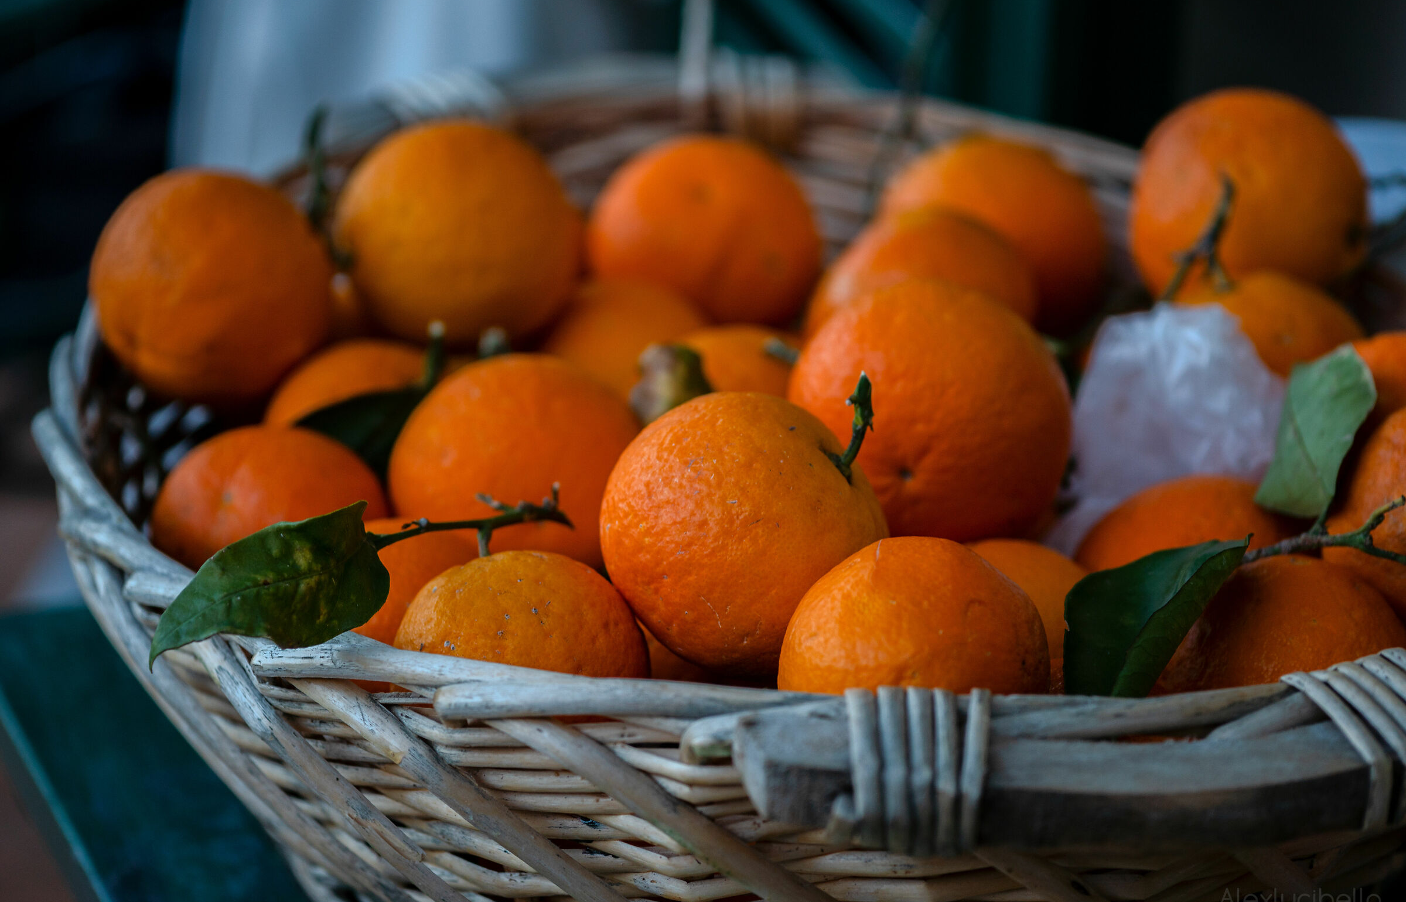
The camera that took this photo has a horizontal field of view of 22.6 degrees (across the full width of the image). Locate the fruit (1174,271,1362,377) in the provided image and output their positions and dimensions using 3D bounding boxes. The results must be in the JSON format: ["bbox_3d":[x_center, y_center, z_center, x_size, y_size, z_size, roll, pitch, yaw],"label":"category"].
[{"bbox_3d":[0.163,-0.023,1.030,0.065,0.059,0.065,0,22,0],"label":"fruit"}]

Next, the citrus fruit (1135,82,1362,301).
[{"bbox_3d":[0.167,-0.078,1.075,0.072,0.067,0.072,0,22,0],"label":"citrus fruit"}]

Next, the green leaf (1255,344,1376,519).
[{"bbox_3d":[0.159,-0.005,0.915,0.031,0.046,0.016,-6,7,16],"label":"green leaf"}]

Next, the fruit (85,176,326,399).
[{"bbox_3d":[-0.148,-0.050,1.060,0.072,0.070,0.072,0,25,0],"label":"fruit"}]

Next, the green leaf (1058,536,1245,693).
[{"bbox_3d":[0.108,0.041,0.872,0.031,0.062,0.018,42,1,28],"label":"green leaf"}]

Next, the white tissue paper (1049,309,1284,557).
[{"bbox_3d":[0.133,-0.006,1.000,0.067,0.067,0.060,0,25,0],"label":"white tissue paper"}]

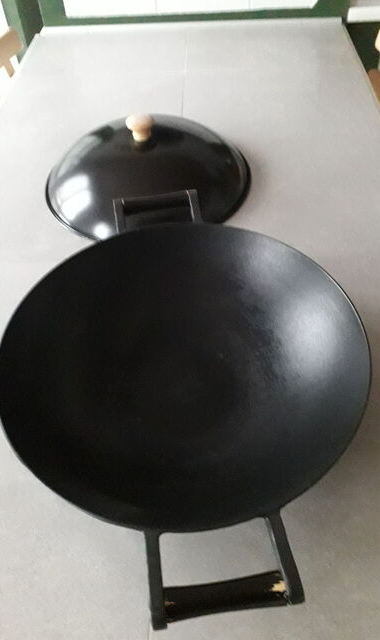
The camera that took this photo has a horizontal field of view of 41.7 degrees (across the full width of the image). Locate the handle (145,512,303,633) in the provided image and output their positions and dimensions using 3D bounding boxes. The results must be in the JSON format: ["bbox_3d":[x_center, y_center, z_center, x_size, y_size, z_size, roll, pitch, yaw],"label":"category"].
[{"bbox_3d":[0.022,0.179,0.363,0.106,0.021,0.067,-7,50,-3],"label":"handle"}]

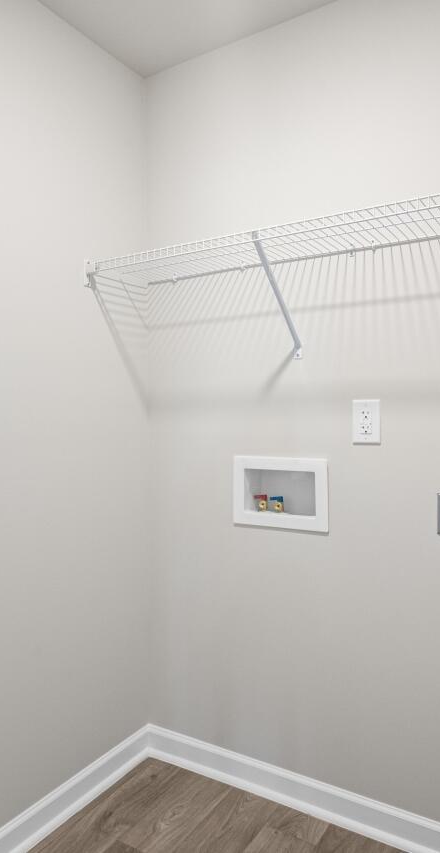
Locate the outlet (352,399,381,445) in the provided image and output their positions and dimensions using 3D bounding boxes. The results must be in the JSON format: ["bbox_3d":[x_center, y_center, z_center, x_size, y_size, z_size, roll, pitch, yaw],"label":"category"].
[{"bbox_3d":[0.423,-0.013,1.642,0.079,0.124,0.008,0,0,31],"label":"outlet"}]

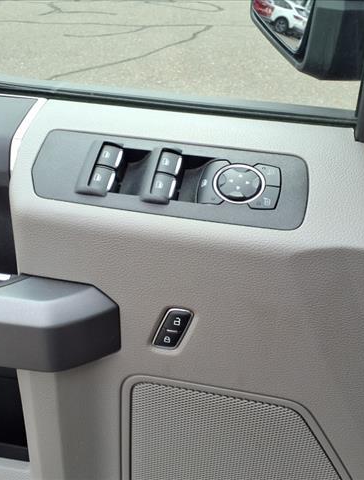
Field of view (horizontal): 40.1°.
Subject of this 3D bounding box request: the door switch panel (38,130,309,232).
[{"bbox_3d":[-0.016,-0.058,0.466,0.260,0.030,0.088,8,57,9],"label":"door switch panel"}]

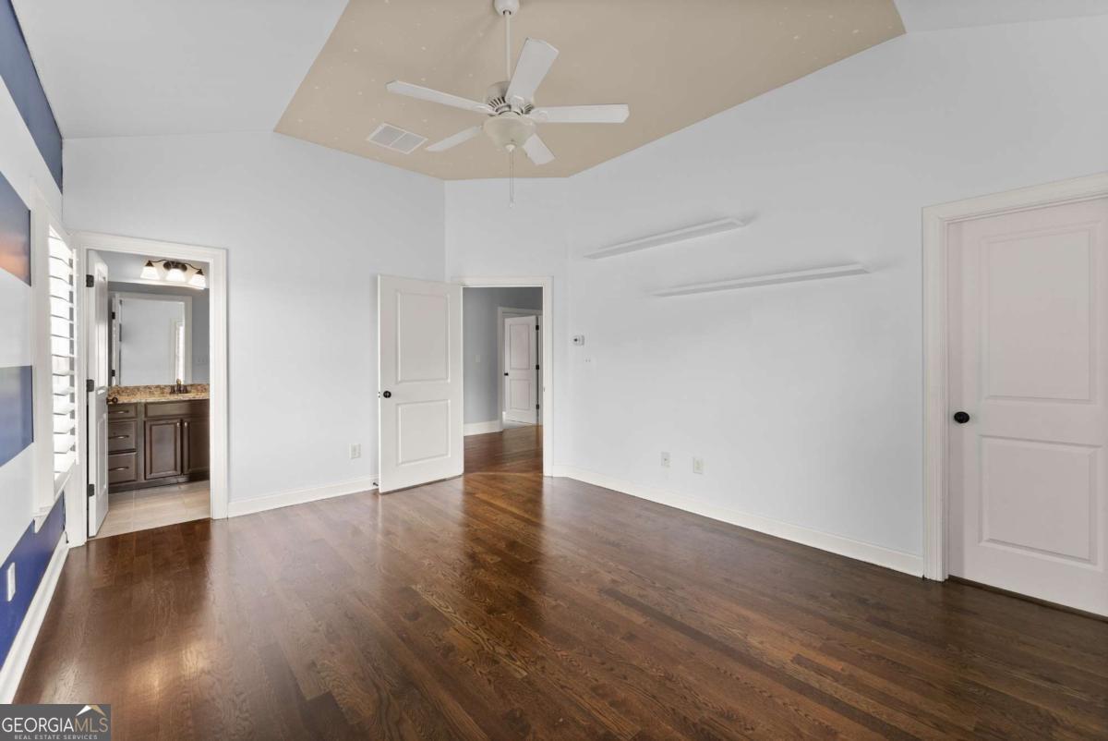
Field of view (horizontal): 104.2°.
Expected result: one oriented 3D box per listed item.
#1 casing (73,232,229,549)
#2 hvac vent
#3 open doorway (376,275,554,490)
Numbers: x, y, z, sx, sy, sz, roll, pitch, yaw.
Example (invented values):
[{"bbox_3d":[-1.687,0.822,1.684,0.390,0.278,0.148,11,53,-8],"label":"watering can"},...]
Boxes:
[{"bbox_3d":[-2.985,0.120,3.260,0.830,2.130,0.160,-1,2,-41],"label":"casing"},{"bbox_3d":[-1.390,-2.050,3.840,0.380,0.030,0.380,2,2,45],"label":"hvac vent"},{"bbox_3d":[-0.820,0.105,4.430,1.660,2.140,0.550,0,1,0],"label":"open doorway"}]

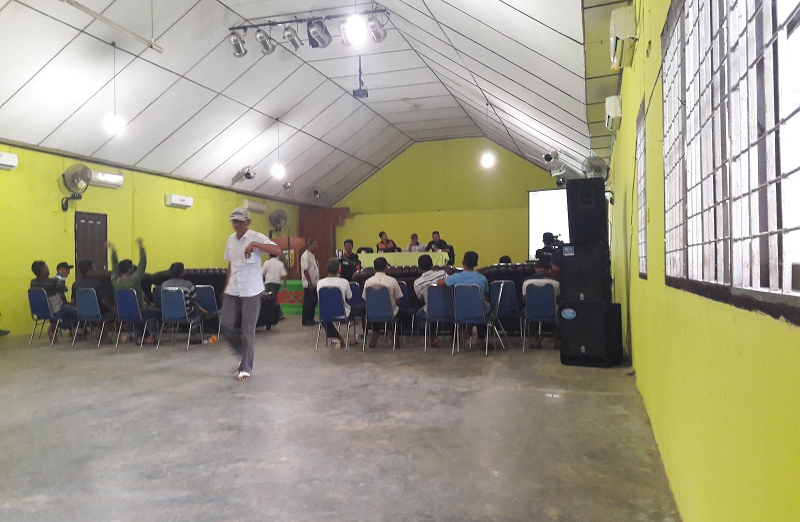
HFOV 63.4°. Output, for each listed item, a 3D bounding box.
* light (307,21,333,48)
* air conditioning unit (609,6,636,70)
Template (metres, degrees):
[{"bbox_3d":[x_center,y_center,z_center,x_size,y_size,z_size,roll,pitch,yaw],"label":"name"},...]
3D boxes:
[{"bbox_3d":[-1.355,-3.821,10.894,0.310,0.310,0.400,-1,-43,36],"label":"light"},{"bbox_3d":[1.936,-1.933,5.666,0.190,0.275,0.810,-1,-1,17],"label":"air conditioning unit"}]

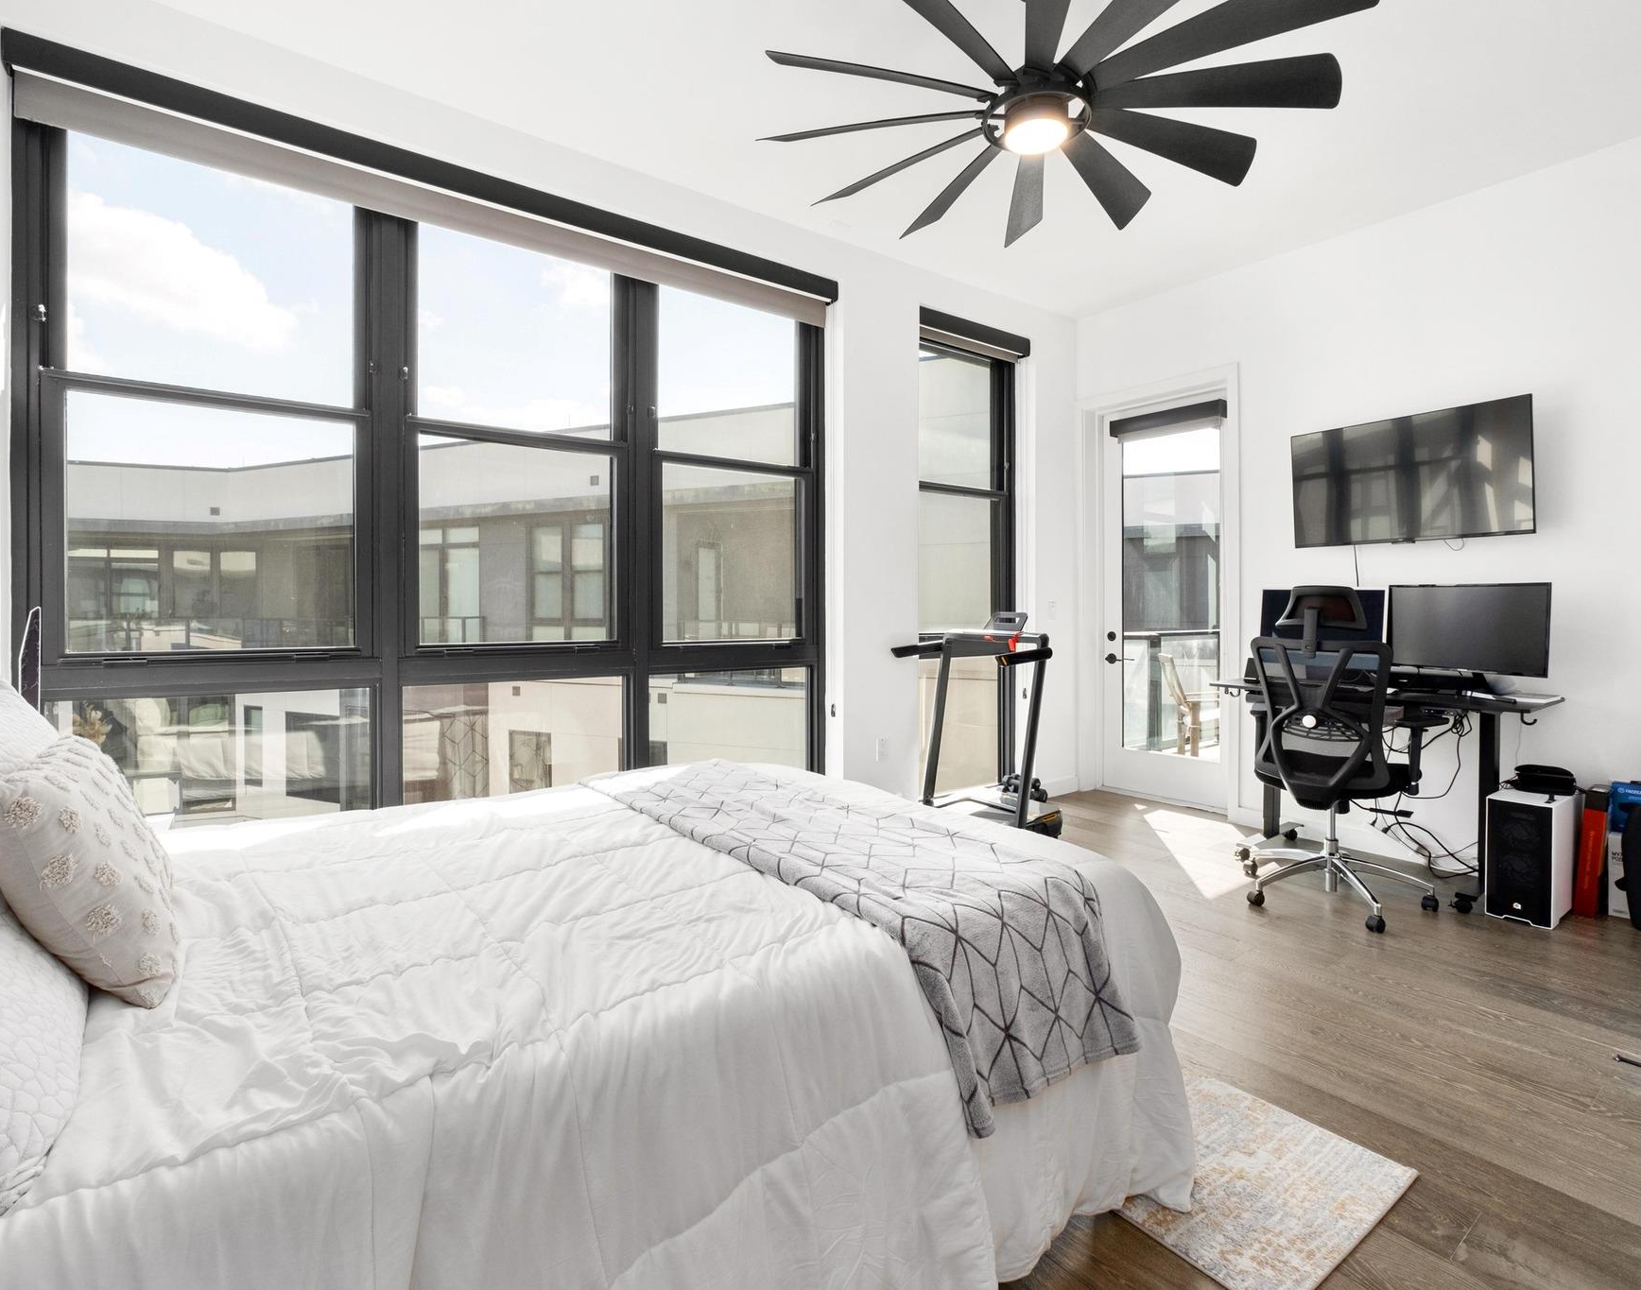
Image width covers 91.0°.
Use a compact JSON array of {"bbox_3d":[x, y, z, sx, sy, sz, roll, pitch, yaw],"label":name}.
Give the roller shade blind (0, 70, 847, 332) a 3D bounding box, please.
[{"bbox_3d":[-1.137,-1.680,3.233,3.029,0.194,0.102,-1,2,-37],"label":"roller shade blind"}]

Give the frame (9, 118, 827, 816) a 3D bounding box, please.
[{"bbox_3d":[-1.226,-0.349,3.352,3.040,2.632,0.122,-1,2,-37],"label":"frame"}]

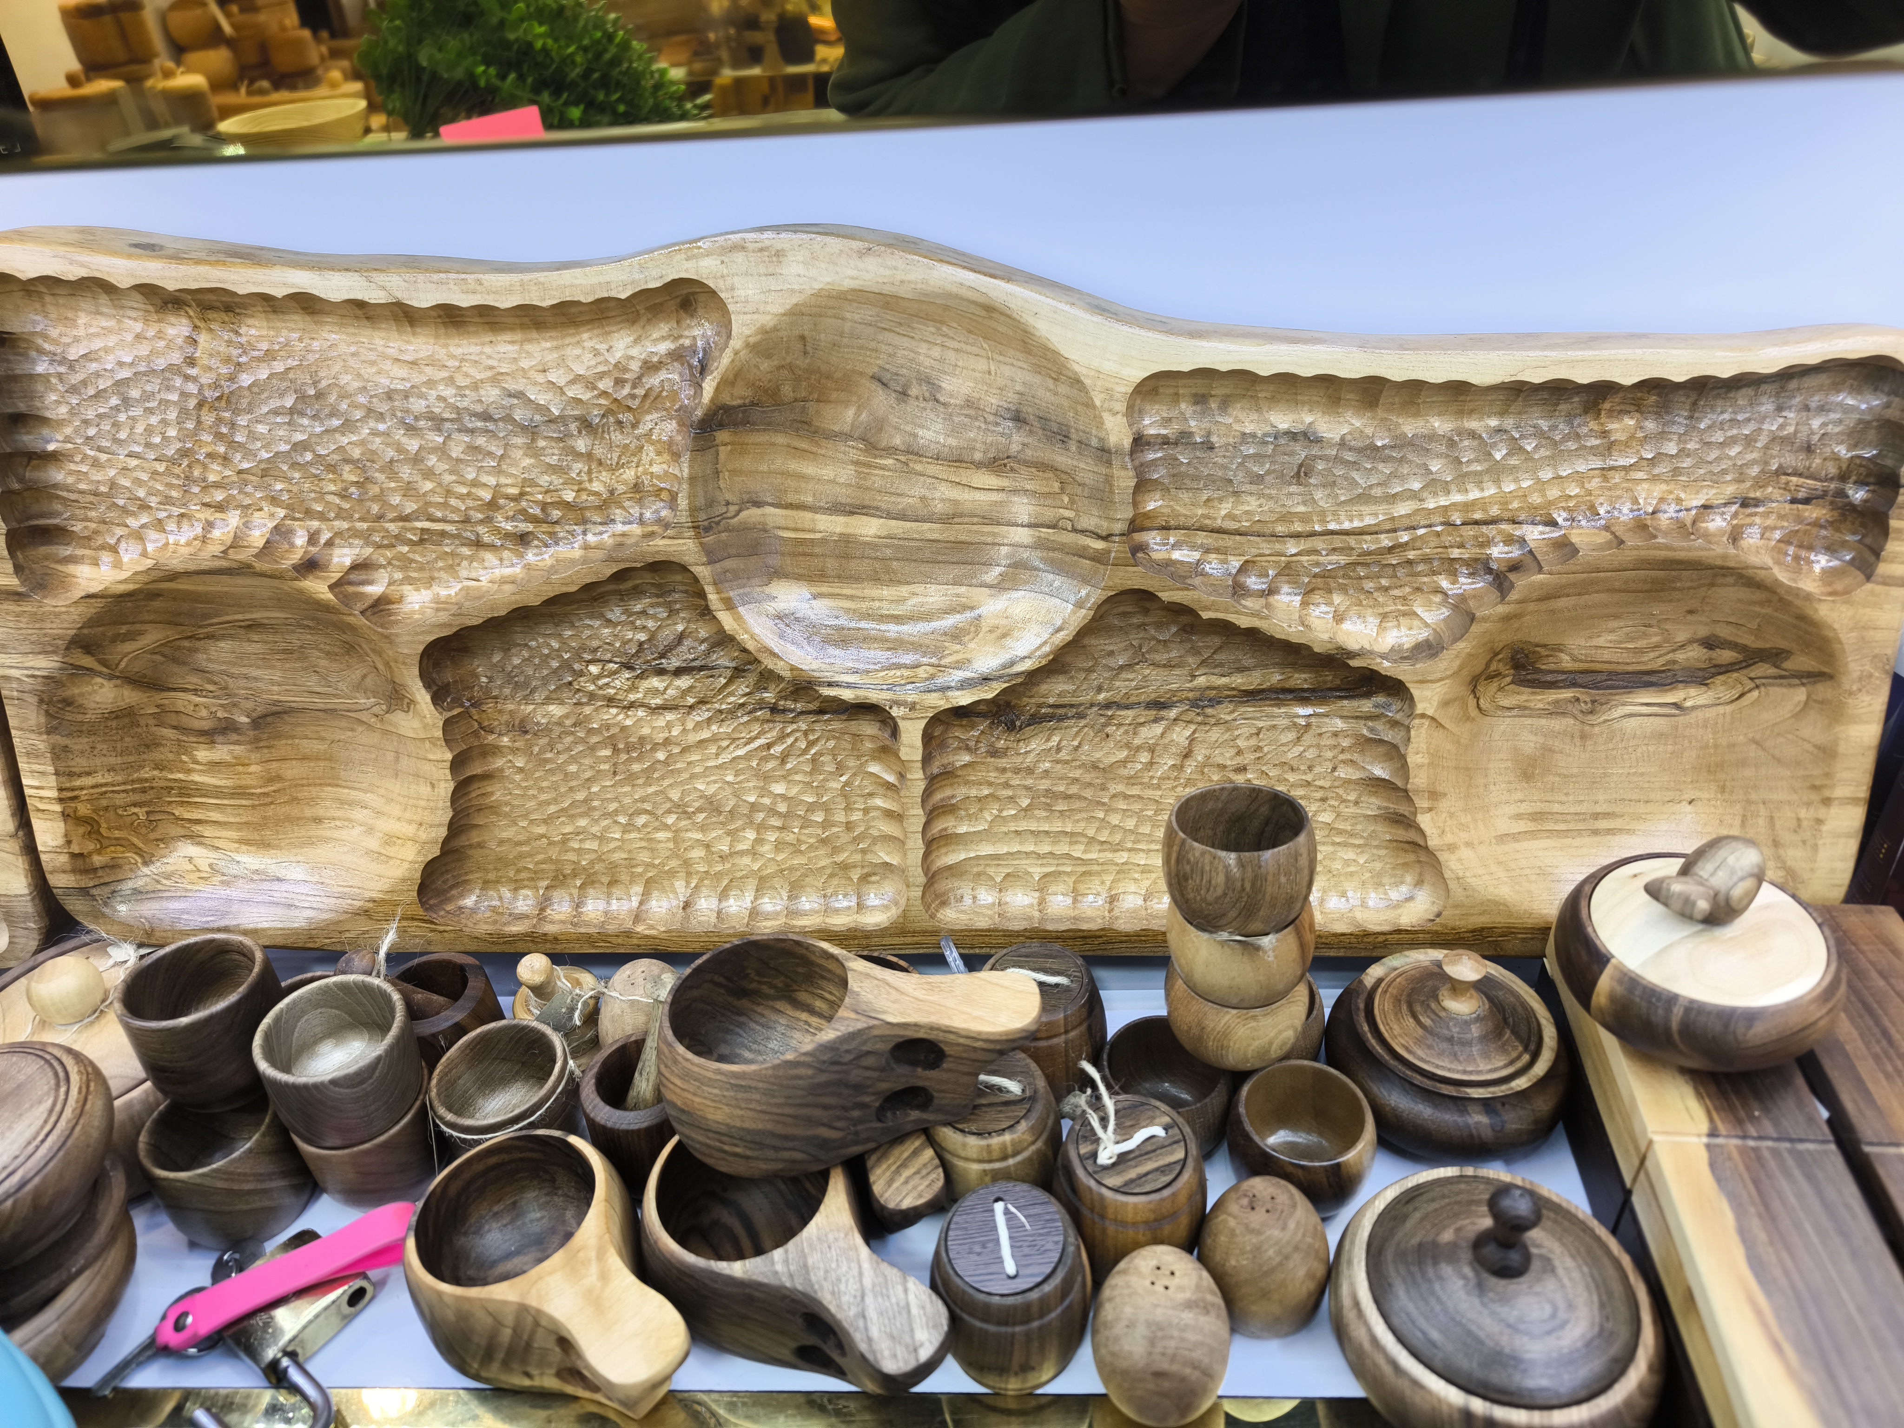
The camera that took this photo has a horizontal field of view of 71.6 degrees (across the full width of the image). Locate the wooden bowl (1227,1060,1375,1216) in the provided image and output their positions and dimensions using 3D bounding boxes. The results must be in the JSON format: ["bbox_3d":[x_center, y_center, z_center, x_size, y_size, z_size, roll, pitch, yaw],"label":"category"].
[{"bbox_3d":[0.148,0.183,0.561,0.061,0.045,0.061,-1,35,3],"label":"wooden bowl"}]

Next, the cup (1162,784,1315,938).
[{"bbox_3d":[0.121,0.064,0.556,0.065,0.052,0.065,-4,28,5],"label":"cup"}]

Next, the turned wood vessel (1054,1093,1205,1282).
[{"bbox_3d":[0.072,0.195,0.534,0.059,0.064,0.059,-1,35,3],"label":"turned wood vessel"}]

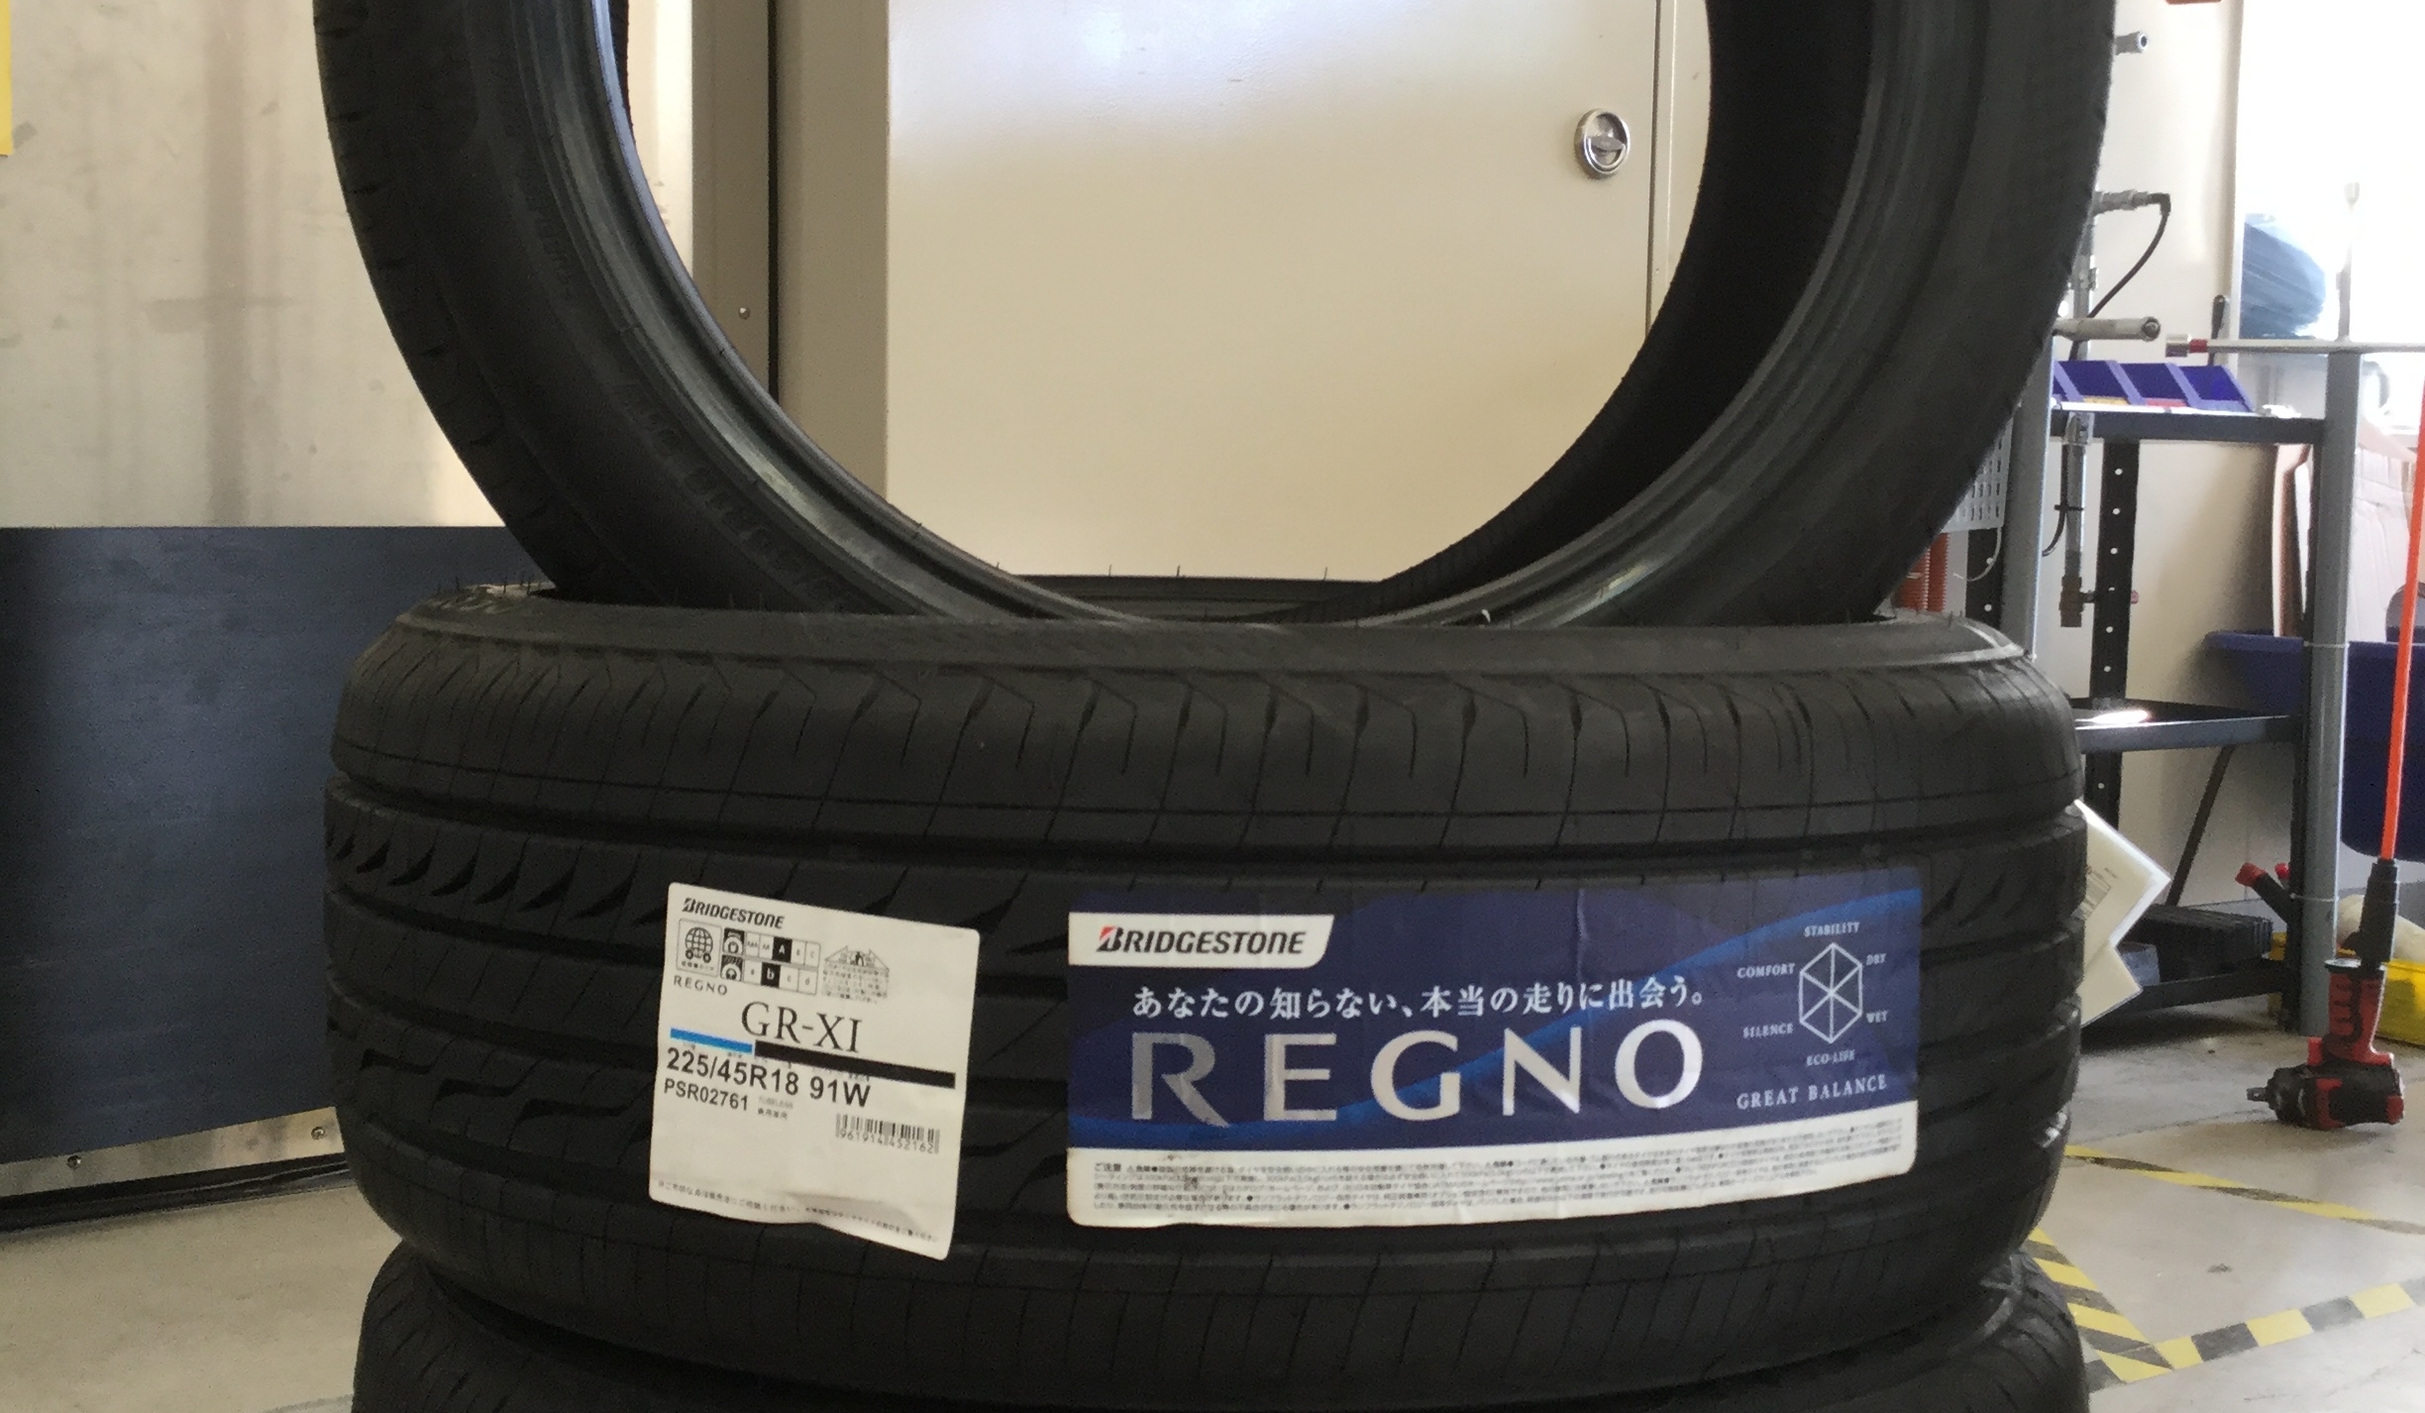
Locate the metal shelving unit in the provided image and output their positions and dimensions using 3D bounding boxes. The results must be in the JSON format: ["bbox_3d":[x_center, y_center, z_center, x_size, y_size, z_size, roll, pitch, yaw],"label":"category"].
[{"bbox_3d":[1.010,-0.005,3.438,0.650,0.820,0.300,-2,5,-34],"label":"metal shelving unit"}]

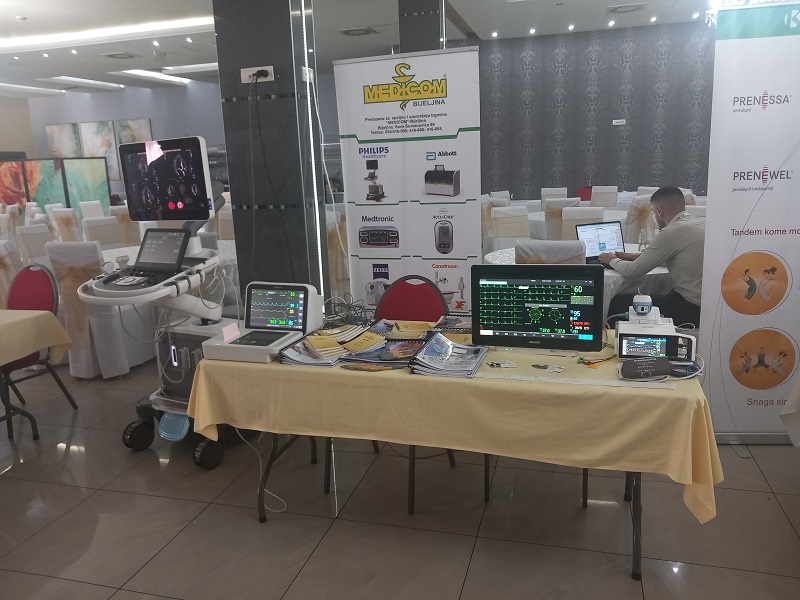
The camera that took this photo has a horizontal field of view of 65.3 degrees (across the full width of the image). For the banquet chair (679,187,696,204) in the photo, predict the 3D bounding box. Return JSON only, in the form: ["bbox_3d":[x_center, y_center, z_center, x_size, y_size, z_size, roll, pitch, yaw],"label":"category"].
[{"bbox_3d":[3.649,-0.944,8.005,0.540,1.000,0.440,-14,17,-42],"label":"banquet chair"}]

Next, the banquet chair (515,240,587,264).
[{"bbox_3d":[0.967,0.108,3.819,0.440,1.000,0.540,4,14,27],"label":"banquet chair"}]

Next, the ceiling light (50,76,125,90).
[{"bbox_3d":[-6.224,-4.400,12.709,0.300,0.120,2.000,1,13,16],"label":"ceiling light"}]

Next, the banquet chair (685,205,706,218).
[{"bbox_3d":[2.345,-0.251,5.159,0.440,1.000,0.540,7,16,37],"label":"banquet chair"}]

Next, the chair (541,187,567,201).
[{"bbox_3d":[2.334,-1.175,9.440,0.440,0.990,0.520,1,13,13],"label":"chair"}]

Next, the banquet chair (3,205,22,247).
[{"bbox_3d":[-7.087,-1.206,11.329,0.520,0.990,0.440,0,13,10],"label":"banquet chair"}]

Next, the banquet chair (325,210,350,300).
[{"bbox_3d":[-0.732,-0.620,7.495,0.440,0.990,0.520,-3,12,-2],"label":"banquet chair"}]

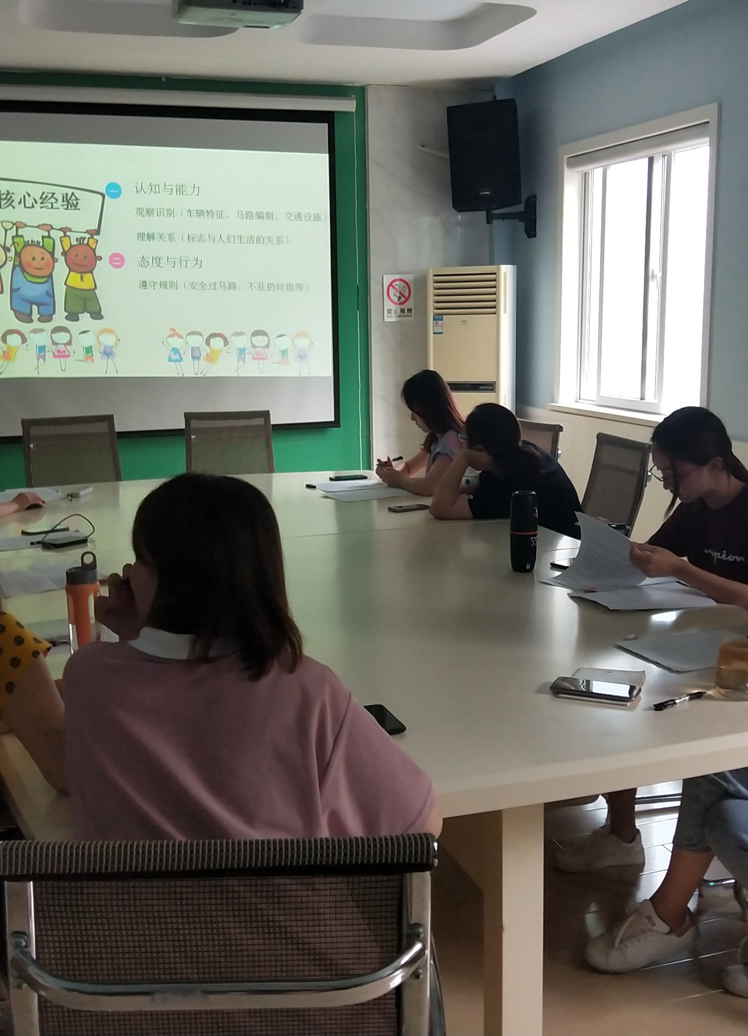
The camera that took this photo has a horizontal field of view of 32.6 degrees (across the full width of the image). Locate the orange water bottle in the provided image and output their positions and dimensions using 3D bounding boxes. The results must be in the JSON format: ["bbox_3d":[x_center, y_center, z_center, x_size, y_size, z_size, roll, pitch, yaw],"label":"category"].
[{"bbox_3d":[-0.610,0.190,2.657,0.071,0.236,0.071,-2,9,-2],"label":"orange water bottle"}]

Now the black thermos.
[{"bbox_3d":[0.416,0.035,3.533,0.073,0.221,0.073,-2,9,-2],"label":"black thermos"}]

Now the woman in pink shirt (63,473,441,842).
[{"bbox_3d":[-0.145,0.565,1.785,0.520,1.250,0.720,-2,9,-5],"label":"woman in pink shirt"}]

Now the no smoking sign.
[{"bbox_3d":[0.156,-1.366,7.945,0.200,0.287,0.010,-5,10,-22],"label":"no smoking sign"}]

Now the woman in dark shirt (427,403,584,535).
[{"bbox_3d":[0.483,0.155,4.554,0.720,1.160,0.500,-3,9,-8],"label":"woman in dark shirt"}]

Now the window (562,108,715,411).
[{"bbox_3d":[1.386,-1.306,6.792,0.150,1.490,1.500,-5,10,-22],"label":"window"}]

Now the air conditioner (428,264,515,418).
[{"bbox_3d":[0.623,-0.682,7.942,0.480,1.740,0.290,3,10,25],"label":"air conditioner"}]

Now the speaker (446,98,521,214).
[{"bbox_3d":[0.694,-2.115,7.460,0.400,0.590,0.340,2,16,19],"label":"speaker"}]

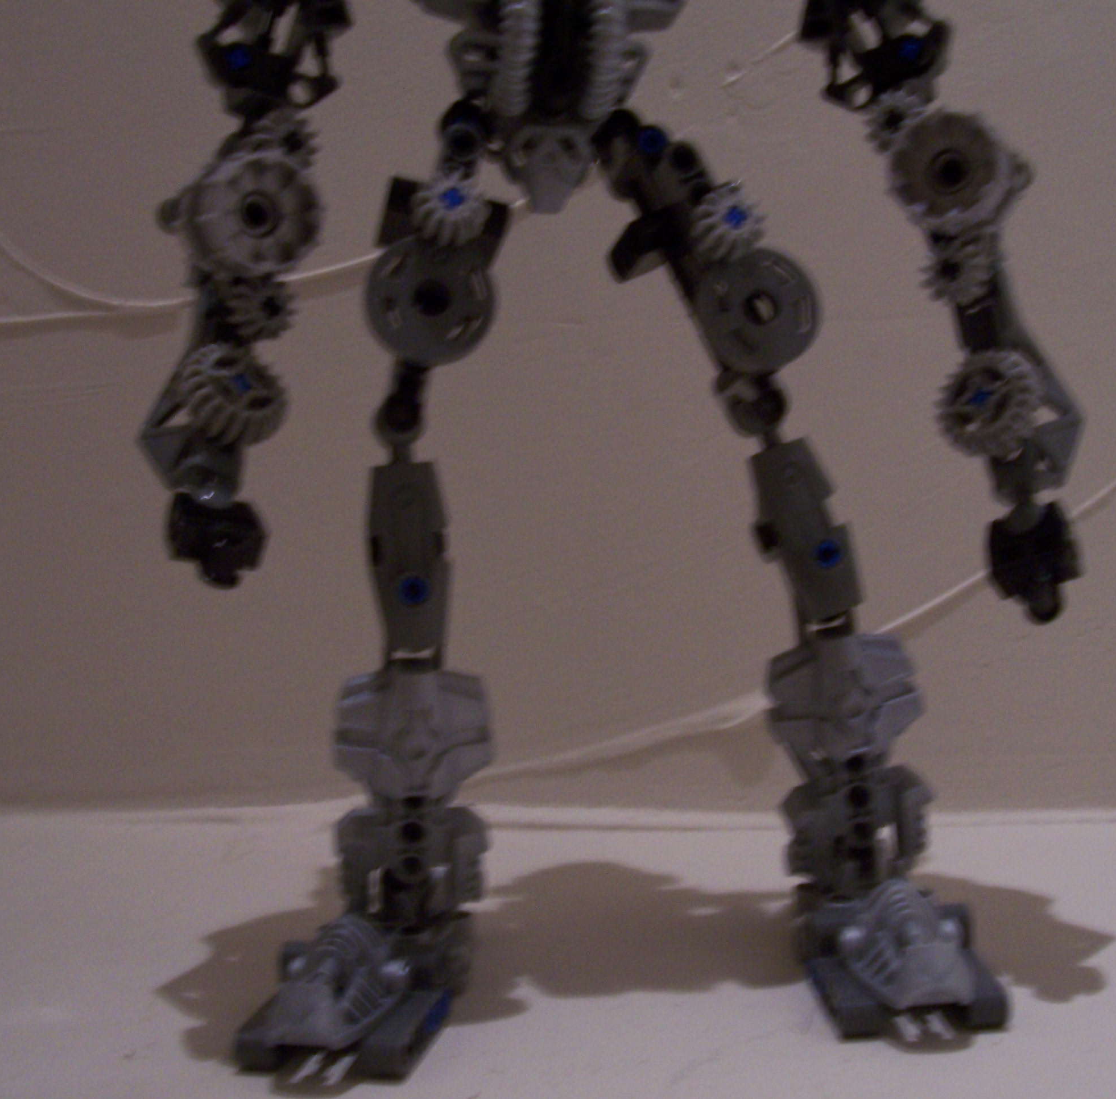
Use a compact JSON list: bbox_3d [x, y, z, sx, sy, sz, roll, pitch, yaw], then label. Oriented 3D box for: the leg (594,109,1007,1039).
[{"bbox_3d":[0.054,0.006,0.324,0.086,0.200,0.056,-1,10,-8],"label":"leg"}]

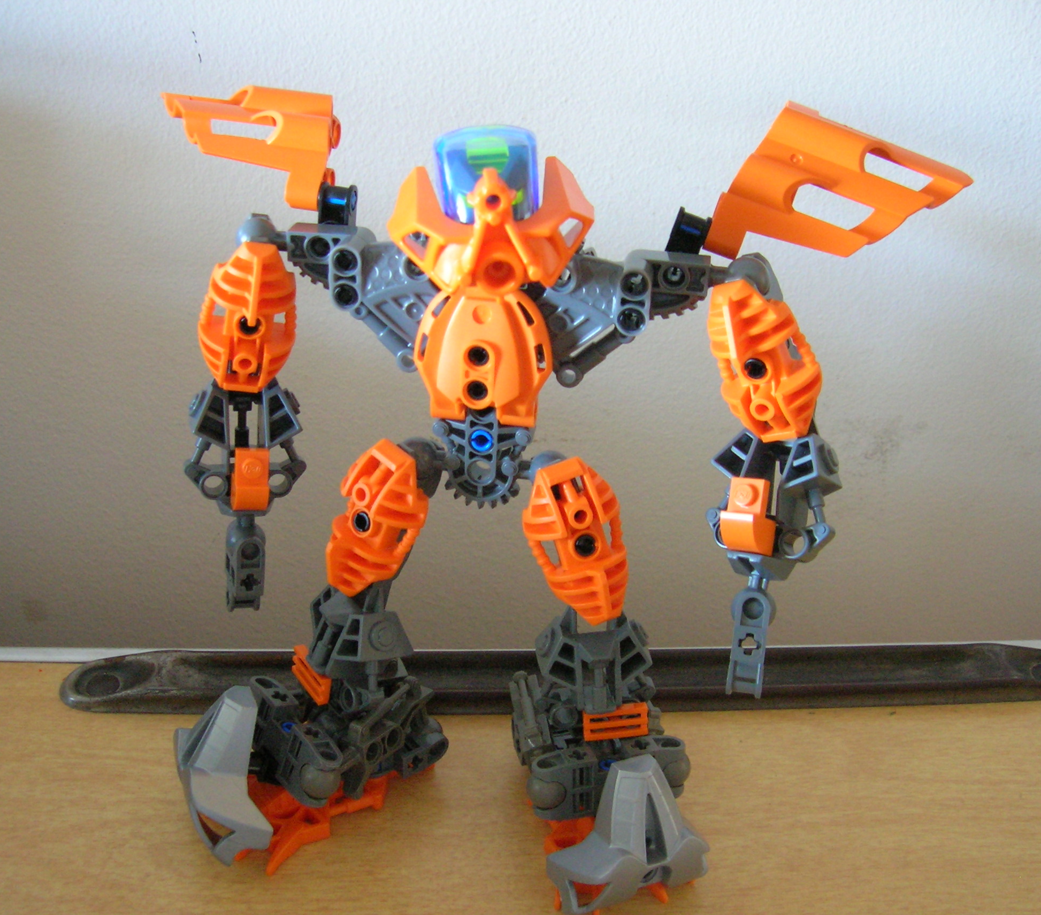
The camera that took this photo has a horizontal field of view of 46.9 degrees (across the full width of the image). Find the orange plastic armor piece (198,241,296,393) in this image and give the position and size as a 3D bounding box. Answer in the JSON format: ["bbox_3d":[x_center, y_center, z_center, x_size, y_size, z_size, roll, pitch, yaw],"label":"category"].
[{"bbox_3d":[-0.064,-0.033,0.281,0.022,0.037,0.015,4,26,-19],"label":"orange plastic armor piece"}]

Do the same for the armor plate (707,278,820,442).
[{"bbox_3d":[0.054,-0.021,0.264,0.023,0.038,0.015,-6,18,31],"label":"armor plate"}]

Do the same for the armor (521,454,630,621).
[{"bbox_3d":[0.012,0.019,0.276,0.023,0.038,0.015,-17,9,-9],"label":"armor"}]

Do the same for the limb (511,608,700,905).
[{"bbox_3d":[0.021,0.070,0.299,0.043,0.049,0.058,-6,30,-11],"label":"limb"}]

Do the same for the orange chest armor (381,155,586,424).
[{"bbox_3d":[-0.007,-0.036,0.263,0.043,0.056,0.029,4,29,7],"label":"orange chest armor"}]

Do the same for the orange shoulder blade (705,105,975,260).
[{"bbox_3d":[0.068,-0.055,0.259,0.046,0.036,0.013,28,23,5],"label":"orange shoulder blade"}]

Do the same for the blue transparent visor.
[{"bbox_3d":[-0.007,-0.062,0.262,0.024,0.025,0.018,1,24,2],"label":"blue transparent visor"}]

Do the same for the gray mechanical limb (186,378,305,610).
[{"bbox_3d":[-0.065,0.009,0.283,0.027,0.054,0.020,0,15,-15],"label":"gray mechanical limb"}]

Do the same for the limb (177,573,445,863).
[{"bbox_3d":[-0.052,0.063,0.301,0.062,0.052,0.043,-21,35,-33],"label":"limb"}]

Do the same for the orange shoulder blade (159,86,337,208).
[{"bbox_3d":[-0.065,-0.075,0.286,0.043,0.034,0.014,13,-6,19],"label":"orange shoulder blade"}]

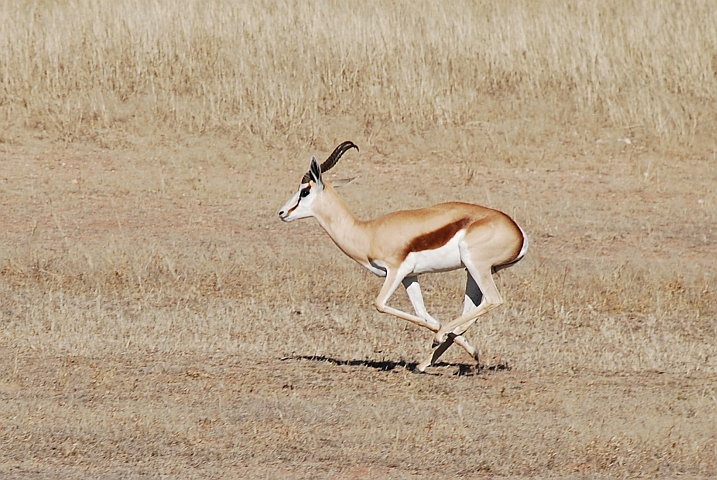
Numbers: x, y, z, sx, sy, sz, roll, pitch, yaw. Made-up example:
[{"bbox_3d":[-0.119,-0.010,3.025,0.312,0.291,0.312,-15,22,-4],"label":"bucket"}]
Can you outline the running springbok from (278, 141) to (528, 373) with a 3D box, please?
[{"bbox_3d":[0.212,0.078,19.000,1.180,1.080,0.310,0,7,3],"label":"running springbok"}]

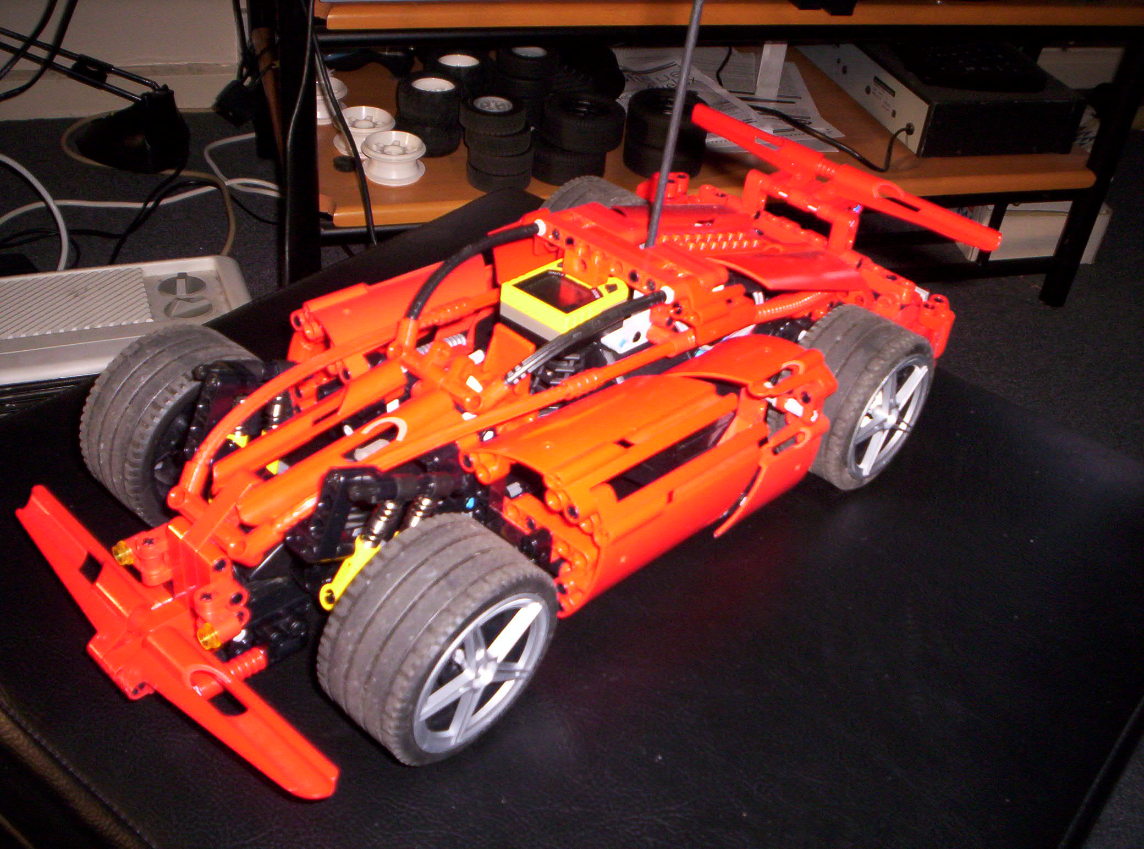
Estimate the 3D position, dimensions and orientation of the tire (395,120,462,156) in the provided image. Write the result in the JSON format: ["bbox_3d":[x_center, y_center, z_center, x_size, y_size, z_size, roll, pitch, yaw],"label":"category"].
[{"bbox_3d":[-0.144,-0.296,1.228,0.065,0.033,0.065,5,33,0],"label":"tire"}]

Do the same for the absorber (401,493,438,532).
[{"bbox_3d":[-0.053,0.035,0.381,0.012,0.052,0.012,40,10,34],"label":"absorber"}]

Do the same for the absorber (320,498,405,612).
[{"bbox_3d":[-0.063,0.036,0.370,0.012,0.052,0.012,40,10,34],"label":"absorber"}]

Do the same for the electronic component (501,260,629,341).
[{"bbox_3d":[-0.003,-0.045,0.453,0.031,0.015,0.035,33,45,32],"label":"electronic component"}]

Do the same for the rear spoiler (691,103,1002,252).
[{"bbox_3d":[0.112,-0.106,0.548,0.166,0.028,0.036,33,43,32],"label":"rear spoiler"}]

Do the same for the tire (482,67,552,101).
[{"bbox_3d":[-0.053,-0.352,1.250,0.065,0.022,0.065,5,33,0],"label":"tire"}]

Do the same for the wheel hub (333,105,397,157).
[{"bbox_3d":[-0.206,-0.292,1.214,0.061,0.032,0.061,3,33,-2],"label":"wheel hub"}]

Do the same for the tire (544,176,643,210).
[{"bbox_3d":[0.010,-0.079,0.573,0.036,0.069,0.069,33,43,32],"label":"tire"}]

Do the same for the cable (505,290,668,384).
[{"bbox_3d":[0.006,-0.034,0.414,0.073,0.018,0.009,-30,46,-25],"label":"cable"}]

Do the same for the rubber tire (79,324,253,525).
[{"bbox_3d":[-0.136,0.001,0.436,0.036,0.069,0.069,31,42,30],"label":"rubber tire"}]

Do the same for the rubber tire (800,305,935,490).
[{"bbox_3d":[0.113,-0.010,0.489,0.069,0.069,0.035,-26,44,-38],"label":"rubber tire"}]

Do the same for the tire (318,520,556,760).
[{"bbox_3d":[-0.039,0.064,0.367,0.036,0.069,0.069,31,42,30],"label":"tire"}]

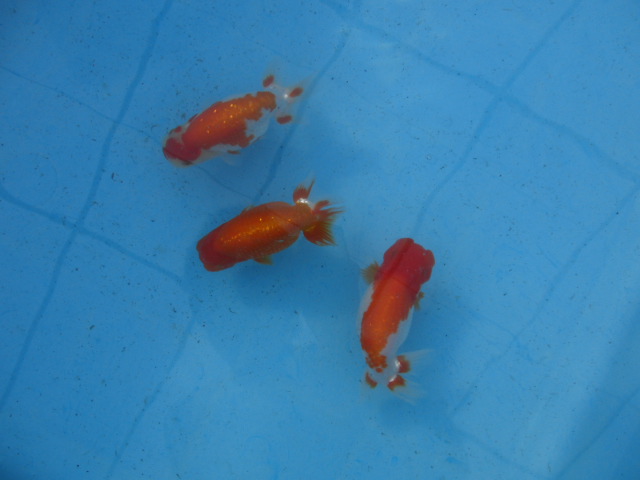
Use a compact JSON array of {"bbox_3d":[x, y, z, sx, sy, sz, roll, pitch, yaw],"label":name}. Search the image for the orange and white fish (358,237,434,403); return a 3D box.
[{"bbox_3d":[0.082,0.082,0.732,0.081,0.066,0.175,12,71,4],"label":"orange and white fish"}]

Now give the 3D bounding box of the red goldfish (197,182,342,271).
[{"bbox_3d":[-0.053,-0.009,0.763,0.161,0.060,0.076,-22,72,-7],"label":"red goldfish"}]

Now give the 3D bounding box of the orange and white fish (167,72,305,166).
[{"bbox_3d":[-0.097,-0.136,0.807,0.175,0.066,0.071,-29,74,-10],"label":"orange and white fish"}]

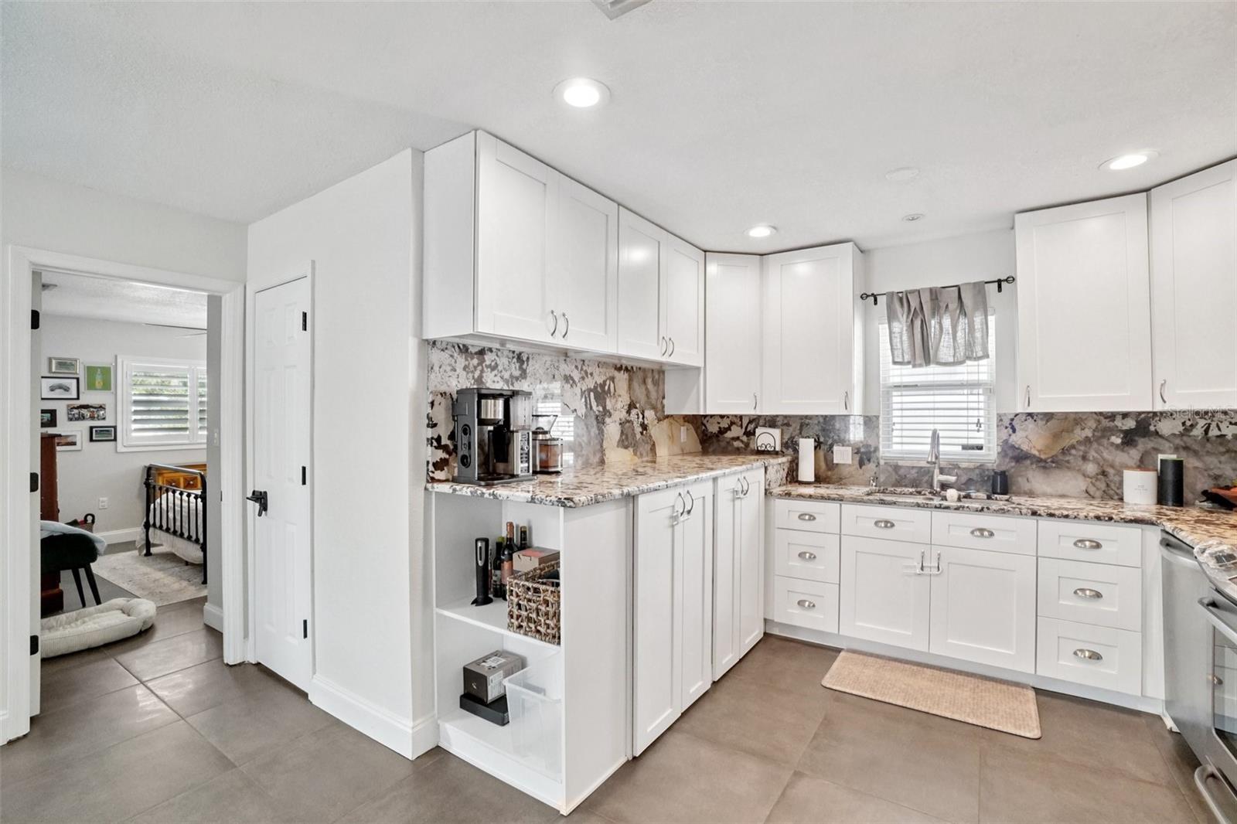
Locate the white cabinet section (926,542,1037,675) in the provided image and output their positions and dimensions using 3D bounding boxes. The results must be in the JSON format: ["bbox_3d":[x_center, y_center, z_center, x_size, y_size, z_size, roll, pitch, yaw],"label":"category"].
[{"bbox_3d":[1.867,0.999,2.651,0.442,0.574,0.020,0,0,29],"label":"white cabinet section"}]

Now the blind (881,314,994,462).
[{"bbox_3d":[1.991,-0.136,3.238,0.620,0.930,0.090,-1,-1,33],"label":"blind"}]

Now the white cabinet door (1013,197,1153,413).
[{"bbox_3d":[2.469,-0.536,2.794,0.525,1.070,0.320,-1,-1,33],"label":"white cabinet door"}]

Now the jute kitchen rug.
[{"bbox_3d":[1.537,1.366,2.572,0.850,0.016,0.490,-1,-1,33],"label":"jute kitchen rug"}]

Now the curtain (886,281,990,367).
[{"bbox_3d":[1.957,-0.529,3.173,0.550,0.490,0.080,-1,-1,33],"label":"curtain"}]

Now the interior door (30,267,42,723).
[{"bbox_3d":[-2.942,0.360,2.543,0.740,2.020,0.035,0,0,35],"label":"interior door"}]

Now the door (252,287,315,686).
[{"bbox_3d":[-1.759,0.374,2.706,0.575,2.030,0.045,-1,-1,33],"label":"door"}]

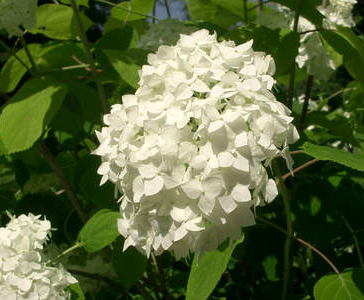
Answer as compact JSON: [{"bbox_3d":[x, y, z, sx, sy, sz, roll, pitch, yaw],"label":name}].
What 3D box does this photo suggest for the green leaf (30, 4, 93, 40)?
[{"bbox_3d":[-0.128,-0.134,0.760,0.076,0.020,0.055,-13,-38,-18],"label":"green leaf"}]

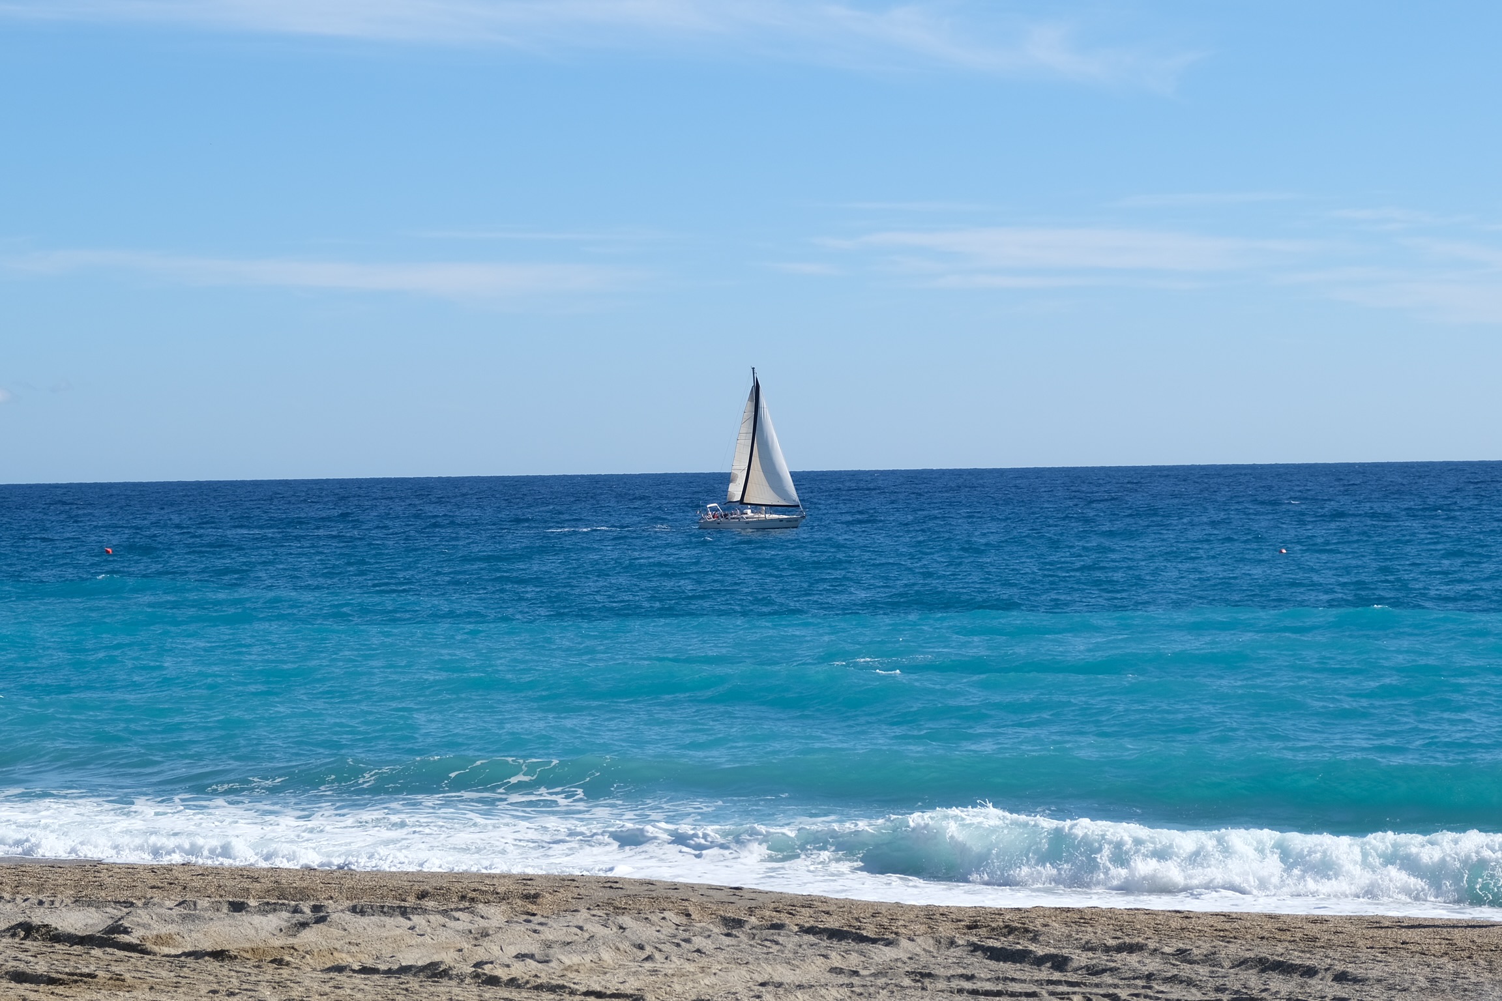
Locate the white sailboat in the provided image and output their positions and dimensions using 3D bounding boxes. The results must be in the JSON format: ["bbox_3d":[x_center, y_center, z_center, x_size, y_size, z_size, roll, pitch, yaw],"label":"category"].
[{"bbox_3d":[0.105,-5.761,342.000,12.600,18.100,4.000,-1,1,20],"label":"white sailboat"}]

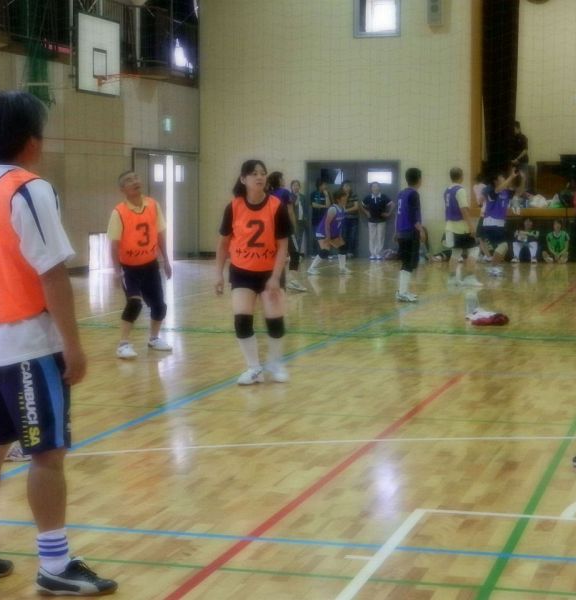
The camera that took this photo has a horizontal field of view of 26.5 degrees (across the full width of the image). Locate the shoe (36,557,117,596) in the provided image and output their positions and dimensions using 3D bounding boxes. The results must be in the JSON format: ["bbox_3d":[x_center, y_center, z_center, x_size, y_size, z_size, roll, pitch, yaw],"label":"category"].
[{"bbox_3d":[-0.727,0.951,4.218,0.275,0.115,0.100,0,5,5],"label":"shoe"}]

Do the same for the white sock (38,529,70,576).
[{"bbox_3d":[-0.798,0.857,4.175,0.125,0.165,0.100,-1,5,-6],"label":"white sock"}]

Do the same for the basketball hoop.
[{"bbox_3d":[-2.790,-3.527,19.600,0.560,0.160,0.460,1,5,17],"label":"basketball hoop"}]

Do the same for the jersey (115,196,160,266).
[{"bbox_3d":[-1.304,-0.596,10.680,0.380,0.600,0.260,-3,5,-19],"label":"jersey"}]

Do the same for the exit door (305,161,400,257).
[{"bbox_3d":[1.362,-1.937,26.000,2.050,2.040,0.140,1,5,16],"label":"exit door"}]

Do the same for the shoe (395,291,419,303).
[{"bbox_3d":[1.524,-0.045,15.750,0.280,0.125,0.105,1,5,12],"label":"shoe"}]

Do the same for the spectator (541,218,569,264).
[{"bbox_3d":[5.412,-1.210,24.800,0.520,0.860,0.620,1,5,12],"label":"spectator"}]

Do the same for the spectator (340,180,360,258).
[{"bbox_3d":[1.300,-1.674,25.448,0.450,1.600,0.320,1,5,12],"label":"spectator"}]

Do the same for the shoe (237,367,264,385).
[{"bbox_3d":[-0.270,0.544,8.843,0.095,0.110,0.250,4,7,40],"label":"shoe"}]

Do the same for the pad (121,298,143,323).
[{"bbox_3d":[-1.361,0.082,10.650,0.135,0.185,0.145,-5,25,-45],"label":"pad"}]

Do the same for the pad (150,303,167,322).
[{"bbox_3d":[-1.126,0.108,10.650,0.125,0.160,0.130,0,5,0],"label":"pad"}]

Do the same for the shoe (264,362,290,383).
[{"bbox_3d":[-0.085,0.531,8.983,0.095,0.110,0.250,-3,6,-28],"label":"shoe"}]

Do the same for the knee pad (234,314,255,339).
[{"bbox_3d":[-0.310,0.189,8.750,0.128,0.170,0.135,1,5,12],"label":"knee pad"}]

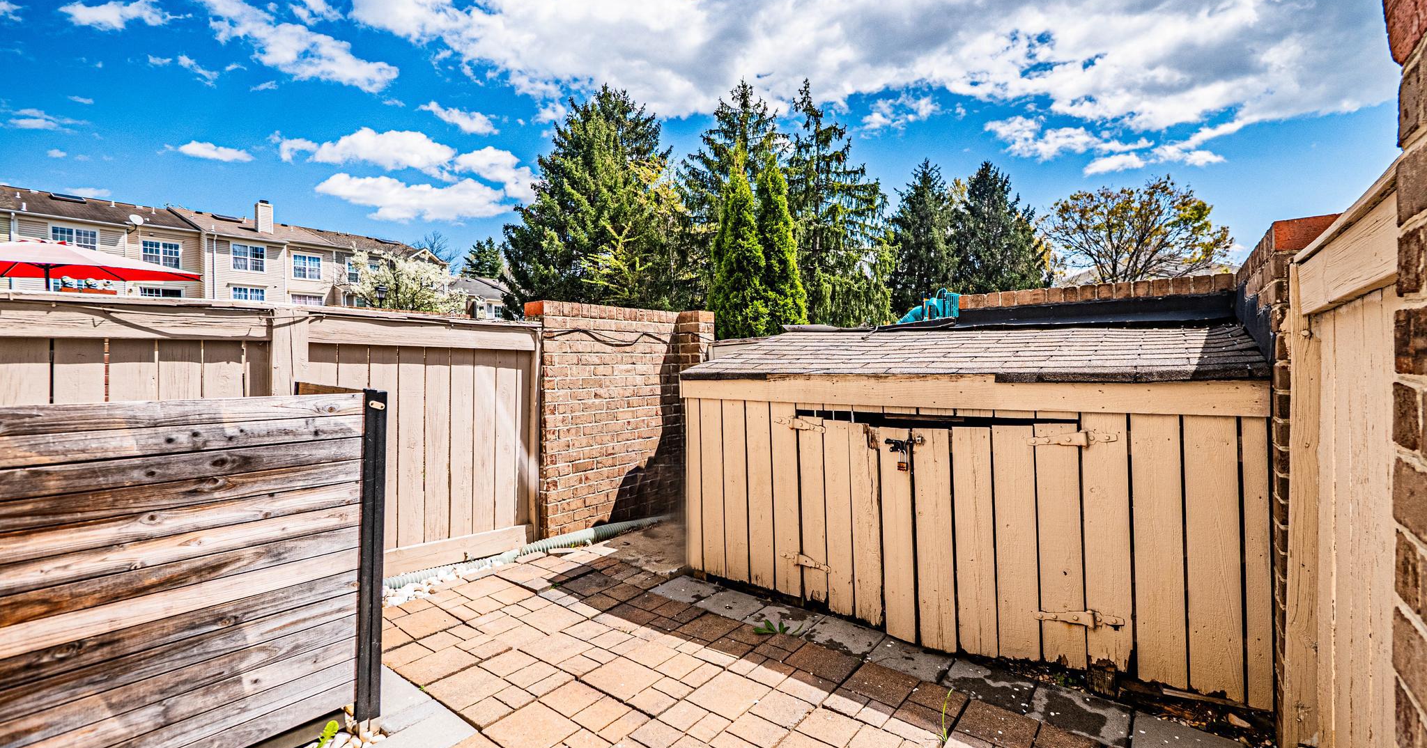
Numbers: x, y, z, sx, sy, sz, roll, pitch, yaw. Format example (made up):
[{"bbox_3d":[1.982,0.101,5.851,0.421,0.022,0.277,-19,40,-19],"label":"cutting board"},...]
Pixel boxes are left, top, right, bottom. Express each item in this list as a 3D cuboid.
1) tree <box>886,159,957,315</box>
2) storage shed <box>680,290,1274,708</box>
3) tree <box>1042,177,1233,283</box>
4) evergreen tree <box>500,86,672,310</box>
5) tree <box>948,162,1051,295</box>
[{"bbox_3d":[11.299,-5.268,30.987,3.940,12.340,3.940,0,0,20],"label":"tree"},{"bbox_3d":[1.151,0.400,3.074,2.510,1.480,1.170,0,0,38],"label":"storage shed"},{"bbox_3d":[17.607,-3.606,23.991,6.430,9.010,6.430,0,0,36],"label":"tree"},{"bbox_3d":[-4.826,-5.010,21.988,6.560,11.820,6.560,-1,0,-12],"label":"evergreen tree"},{"bbox_3d":[15.012,-5.208,30.987,5.170,12.220,5.170,0,0,26],"label":"tree"}]

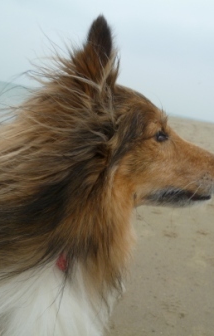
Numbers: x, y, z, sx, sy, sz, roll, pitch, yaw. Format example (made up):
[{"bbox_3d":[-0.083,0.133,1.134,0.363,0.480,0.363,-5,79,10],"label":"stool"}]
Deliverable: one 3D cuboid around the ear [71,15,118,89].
[{"bbox_3d":[-0.017,-0.157,0.490,0.058,0.098,0.050,7,7,7],"label":"ear"}]

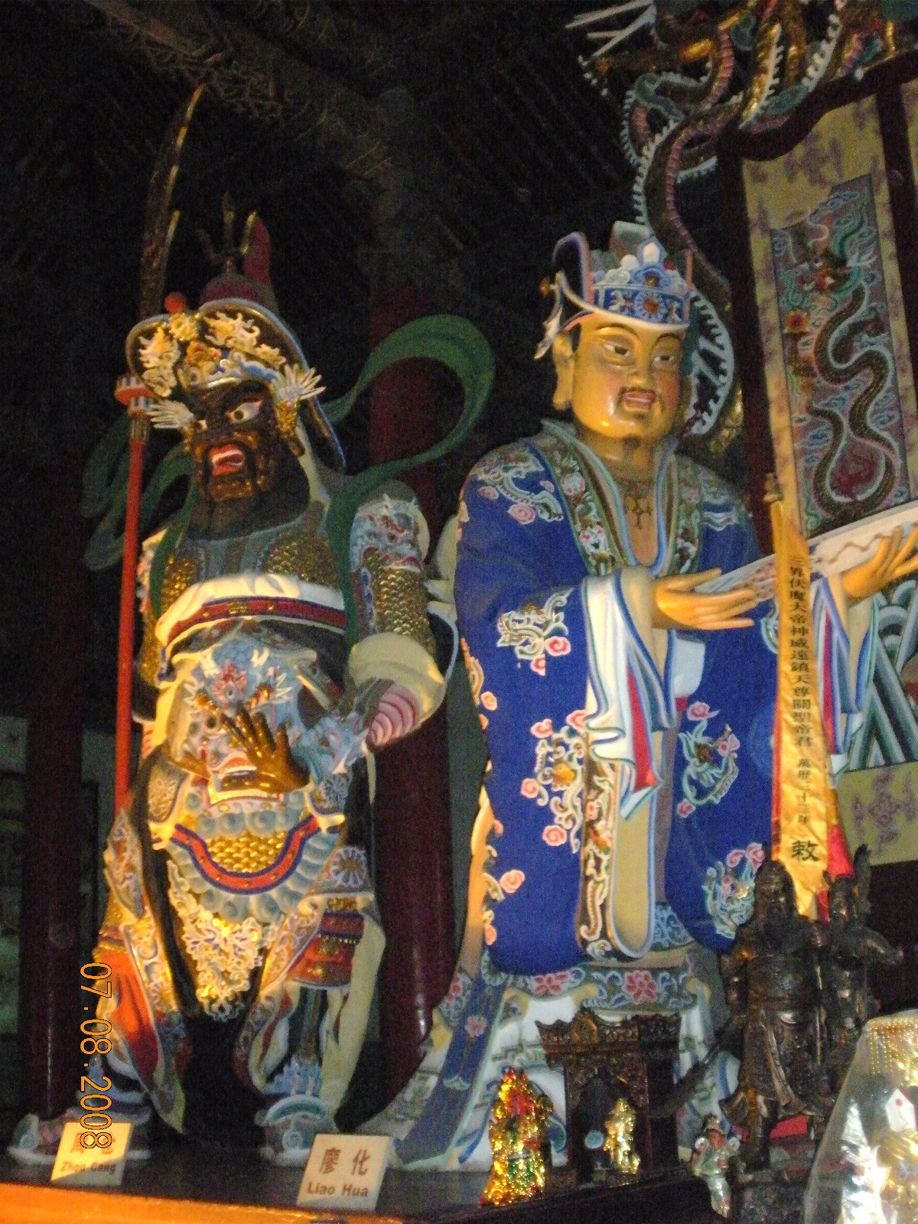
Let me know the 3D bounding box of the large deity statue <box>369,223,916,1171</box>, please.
[{"bbox_3d":[0.464,0.123,4.078,1.080,2.470,0.950,7,-16,-32],"label":"large deity statue"}]

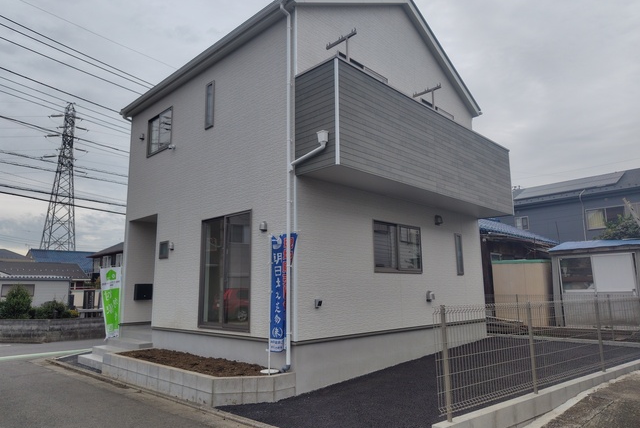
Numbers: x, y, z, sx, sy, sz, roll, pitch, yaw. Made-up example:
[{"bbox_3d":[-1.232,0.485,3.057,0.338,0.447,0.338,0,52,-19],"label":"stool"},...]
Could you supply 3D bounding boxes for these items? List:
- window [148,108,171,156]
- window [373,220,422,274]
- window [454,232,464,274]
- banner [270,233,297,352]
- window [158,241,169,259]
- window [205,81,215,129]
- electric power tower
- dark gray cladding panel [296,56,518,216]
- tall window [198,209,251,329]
[{"bbox_3d":[-3.919,-1.971,10.445,1.280,0.983,0.100,-10,-14,44],"label":"window"},{"bbox_3d":[1.565,0.685,8.435,0.100,0.981,1.637,-10,-14,44],"label":"window"},{"bbox_3d":[3.335,0.974,10.196,0.100,0.983,0.317,-10,-14,44],"label":"window"},{"bbox_3d":[-0.541,1.200,6.412,0.600,1.780,0.100,-10,-14,44],"label":"banner"},{"bbox_3d":[-3.483,0.820,9.563,0.435,0.380,0.100,-10,-14,44],"label":"window"},{"bbox_3d":[-2.265,-2.247,8.828,0.334,0.991,0.100,-10,-14,44],"label":"window"},{"bbox_3d":[-42.856,-2.641,71.524,6.200,33.883,6.800,2,-10,-18],"label":"electric power tower"},{"bbox_3d":[2.239,-1.102,8.792,0.894,1.666,6.547,-10,-14,44],"label":"dark gray cladding panel"},{"bbox_3d":[-1.752,1.052,7.787,1.667,2.069,0.100,-10,-14,44],"label":"tall window"}]

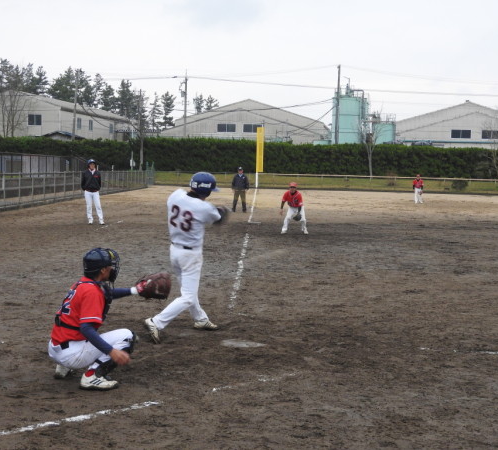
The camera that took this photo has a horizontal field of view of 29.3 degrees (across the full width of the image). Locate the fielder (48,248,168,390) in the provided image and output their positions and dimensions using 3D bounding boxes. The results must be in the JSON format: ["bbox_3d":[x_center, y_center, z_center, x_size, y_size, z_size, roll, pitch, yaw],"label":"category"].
[{"bbox_3d":[-1.170,0.749,7.800,0.980,1.070,0.680,-1,4,-37],"label":"fielder"}]

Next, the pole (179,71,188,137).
[{"bbox_3d":[-8.202,-12.501,118.445,0.800,13.280,0.600,1,4,0],"label":"pole"}]

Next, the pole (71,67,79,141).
[{"bbox_3d":[-19.715,-11.435,107.404,0.450,12.085,0.450,3,4,0],"label":"pole"}]

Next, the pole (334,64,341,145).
[{"bbox_3d":[10.351,-12.512,112.000,0.360,12.600,0.360,1,3,0],"label":"pole"}]

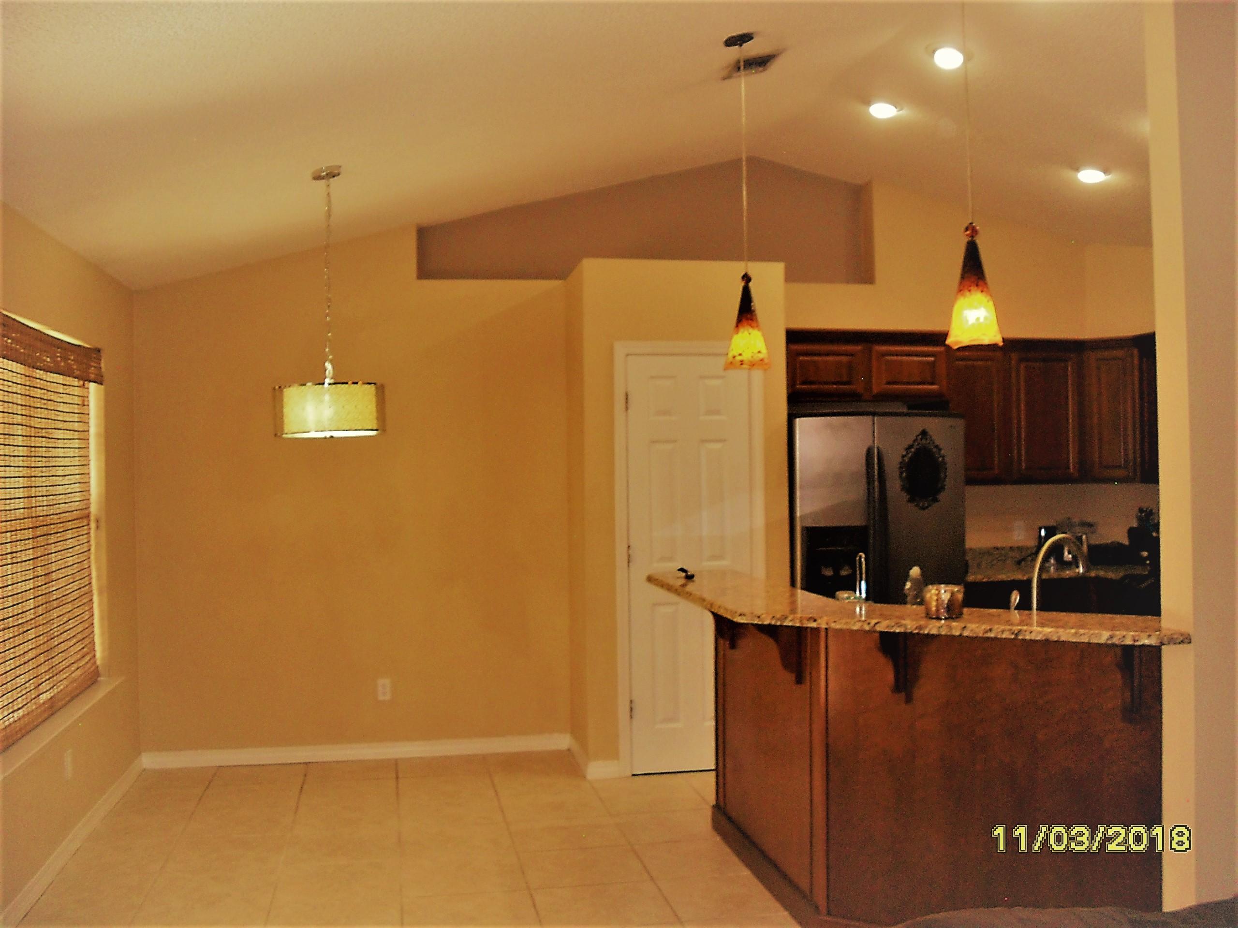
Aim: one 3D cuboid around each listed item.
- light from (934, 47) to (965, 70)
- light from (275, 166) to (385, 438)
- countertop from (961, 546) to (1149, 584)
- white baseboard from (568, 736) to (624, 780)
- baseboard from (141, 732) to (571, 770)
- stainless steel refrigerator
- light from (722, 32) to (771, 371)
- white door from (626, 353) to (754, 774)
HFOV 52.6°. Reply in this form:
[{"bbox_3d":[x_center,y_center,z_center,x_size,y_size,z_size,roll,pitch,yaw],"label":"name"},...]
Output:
[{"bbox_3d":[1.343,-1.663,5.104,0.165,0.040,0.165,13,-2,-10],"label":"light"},{"bbox_3d":[-1.132,-0.629,4.875,0.422,1.048,0.422,-1,0,-10],"label":"light"},{"bbox_3d":[2.338,0.536,6.835,1.230,0.138,0.655,-1,0,-10],"label":"countertop"},{"bbox_3d":[-0.136,1.473,6.363,0.165,0.085,0.690,-1,0,-10],"label":"white baseboard"},{"bbox_3d":[-1.331,1.489,6.486,2.176,0.085,0.017,-1,0,-10],"label":"baseboard"},{"bbox_3d":[1.258,0.619,6.592,0.905,1.750,0.700,-1,0,-10],"label":"stainless steel refrigerator"},{"bbox_3d":[0.450,-0.936,4.488,0.178,1.199,0.178,-1,0,-10],"label":"light"},{"bbox_3d":[0.355,0.482,6.123,0.622,2.035,0.043,-1,0,-10],"label":"white door"}]

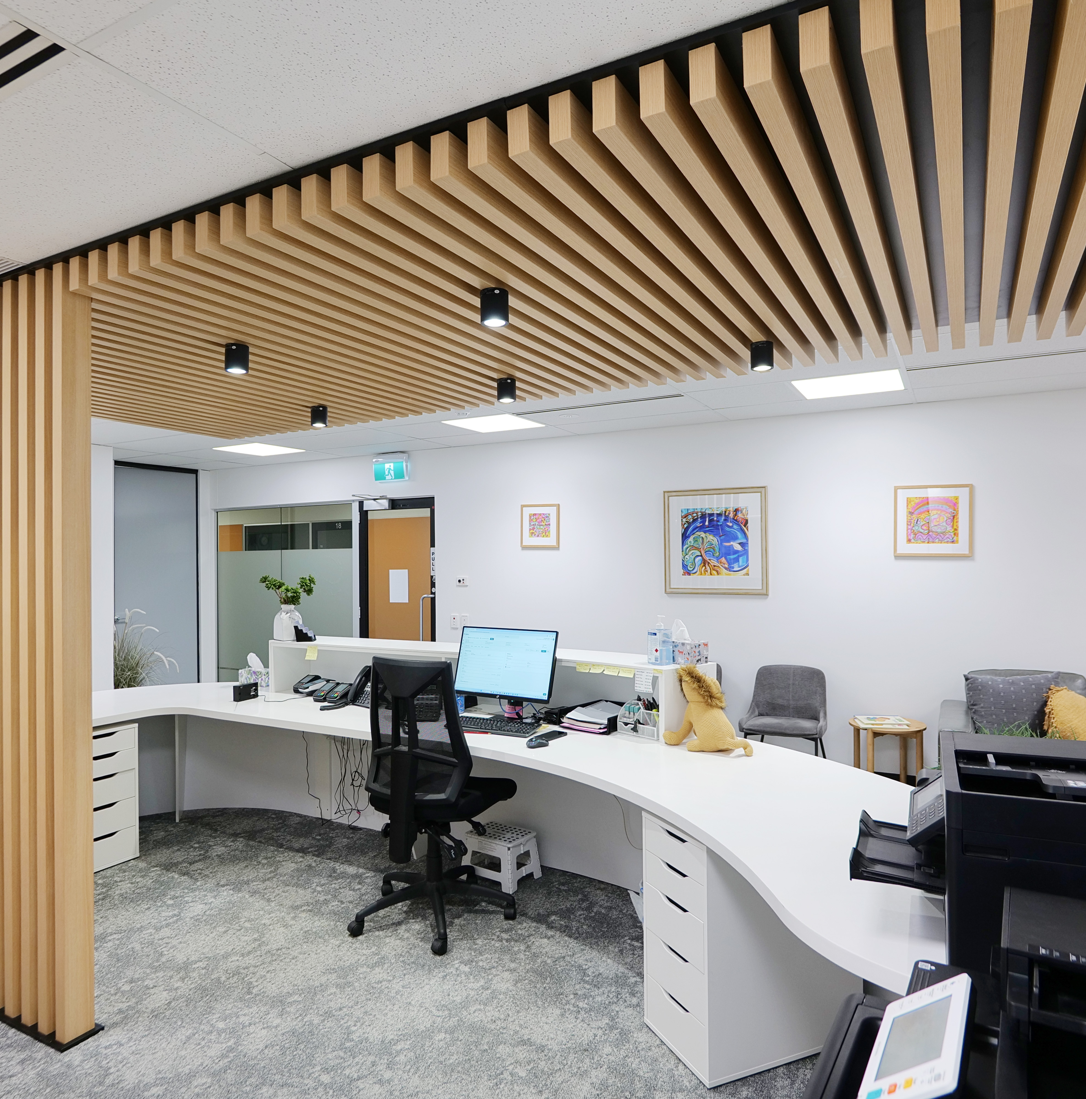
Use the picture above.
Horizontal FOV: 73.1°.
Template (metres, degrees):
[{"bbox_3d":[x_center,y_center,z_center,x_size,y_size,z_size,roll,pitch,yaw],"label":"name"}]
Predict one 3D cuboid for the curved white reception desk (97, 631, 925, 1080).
[{"bbox_3d":[-0.668,1.071,3.372,4.750,1.070,1.930,0,0,30],"label":"curved white reception desk"}]

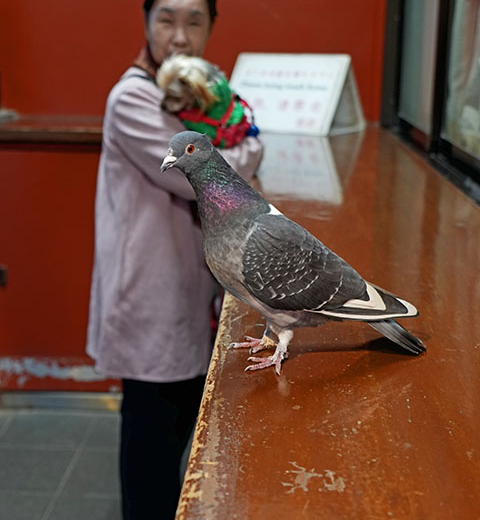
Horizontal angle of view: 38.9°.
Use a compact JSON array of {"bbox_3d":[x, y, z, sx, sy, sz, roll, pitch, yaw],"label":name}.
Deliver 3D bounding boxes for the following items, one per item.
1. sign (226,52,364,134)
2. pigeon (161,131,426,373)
[{"bbox_3d":[0.187,-0.606,2.461,0.455,0.262,0.275,11,20,31],"label":"sign"},{"bbox_3d":[0.055,-0.014,0.629,0.260,0.214,0.110,-1,17,-5],"label":"pigeon"}]

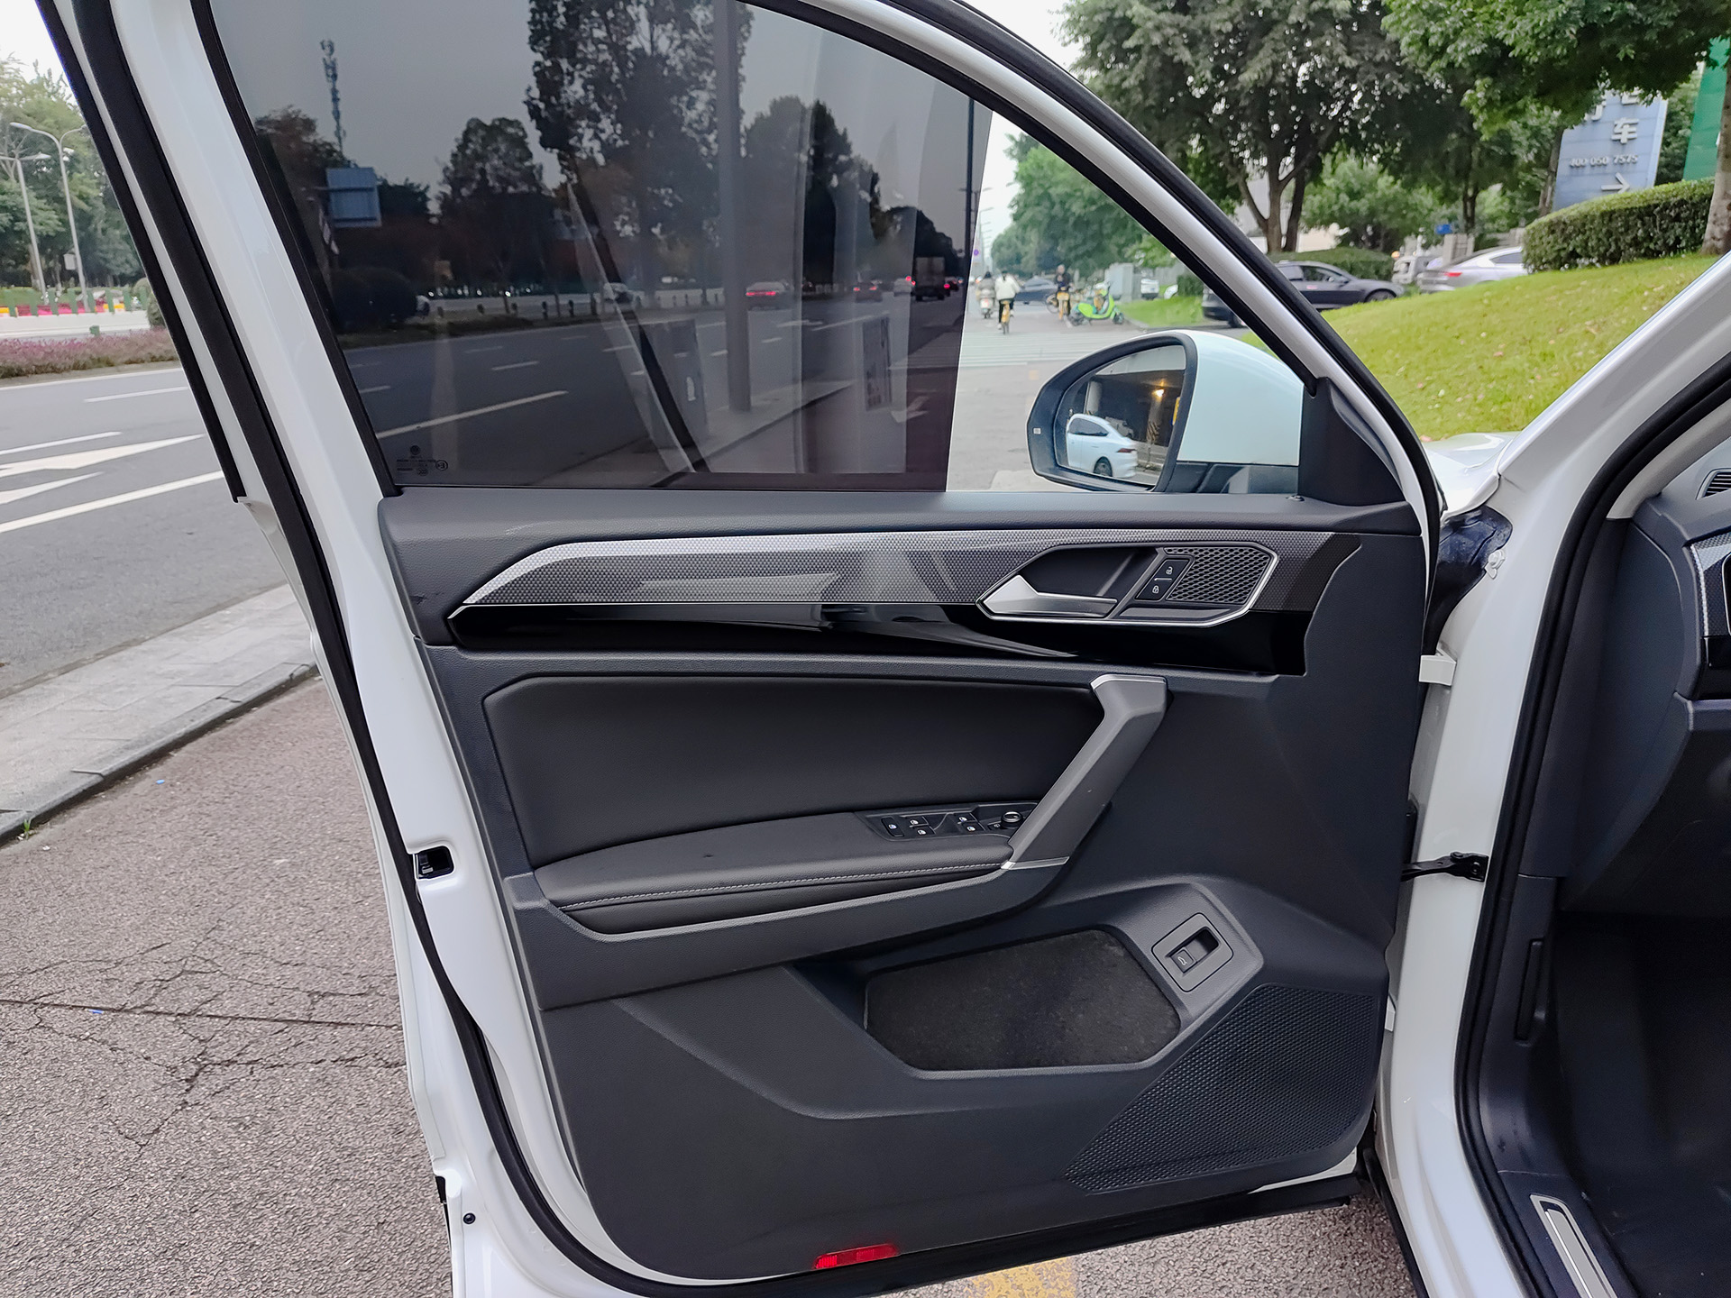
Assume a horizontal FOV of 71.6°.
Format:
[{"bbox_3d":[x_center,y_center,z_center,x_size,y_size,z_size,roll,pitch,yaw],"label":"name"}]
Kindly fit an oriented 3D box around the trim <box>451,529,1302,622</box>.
[{"bbox_3d":[0.053,-0.065,1.062,0.765,0.070,0.040,-1,17,-12],"label":"trim"}]

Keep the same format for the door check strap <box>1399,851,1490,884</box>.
[{"bbox_3d":[0.651,0.247,1.356,0.115,0.027,0.026,-6,18,-19],"label":"door check strap"}]

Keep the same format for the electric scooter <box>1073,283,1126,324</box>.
[{"bbox_3d":[6.589,-9.788,34.000,1.580,1.100,0.660,0,17,0],"label":"electric scooter"}]

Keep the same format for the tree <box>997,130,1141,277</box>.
[{"bbox_3d":[10.242,-20.838,58.452,8.000,8.040,8.000,0,17,0],"label":"tree"}]

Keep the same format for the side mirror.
[{"bbox_3d":[0.339,-0.263,1.317,0.170,0.175,0.245,-10,20,-30],"label":"side mirror"}]

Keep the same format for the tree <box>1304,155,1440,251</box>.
[{"bbox_3d":[17.532,-14.576,41.548,5.200,4.880,5.200,0,17,0],"label":"tree"}]

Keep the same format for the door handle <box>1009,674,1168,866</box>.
[{"bbox_3d":[0.205,0.114,1.098,0.072,0.200,0.065,23,11,-18],"label":"door handle"}]

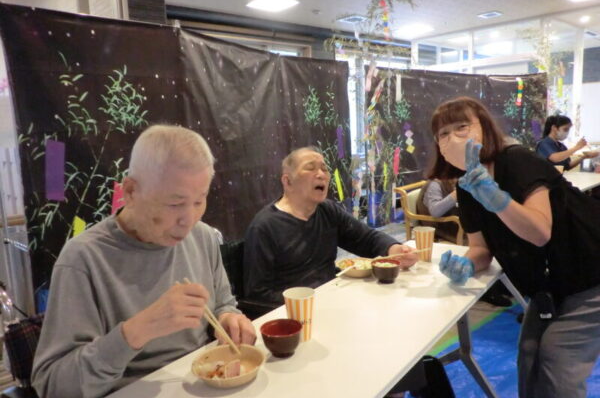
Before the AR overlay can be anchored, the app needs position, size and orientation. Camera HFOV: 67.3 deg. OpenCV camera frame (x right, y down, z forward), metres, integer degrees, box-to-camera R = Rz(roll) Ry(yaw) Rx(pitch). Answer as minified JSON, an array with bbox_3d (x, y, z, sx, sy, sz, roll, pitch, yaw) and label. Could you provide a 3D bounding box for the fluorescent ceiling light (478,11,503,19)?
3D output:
[{"bbox_3d":[2.675,-2.583,6.328,0.250,0.050,0.250,-10,12,-40],"label":"fluorescent ceiling light"}]

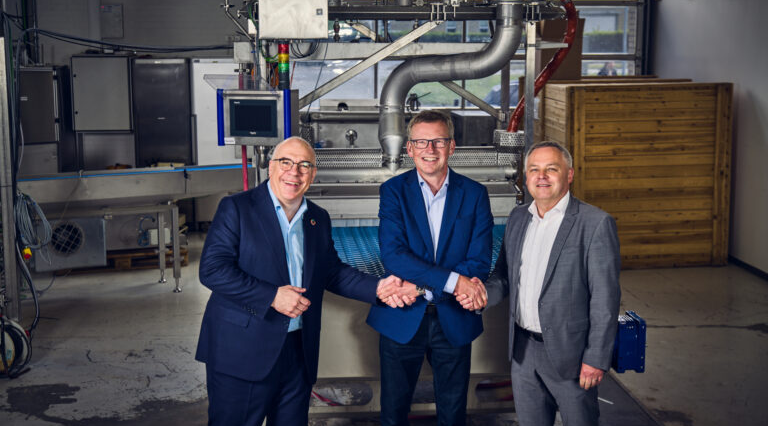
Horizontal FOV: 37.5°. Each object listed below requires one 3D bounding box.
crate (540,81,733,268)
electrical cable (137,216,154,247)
[{"bbox_3d":[2.353,-0.378,10.650,1.520,1.680,0.880,-2,9,-5],"label":"crate"},{"bbox_3d":[-2.183,0.170,10.350,0.160,0.280,0.090,-1,9,-5],"label":"electrical cable"}]

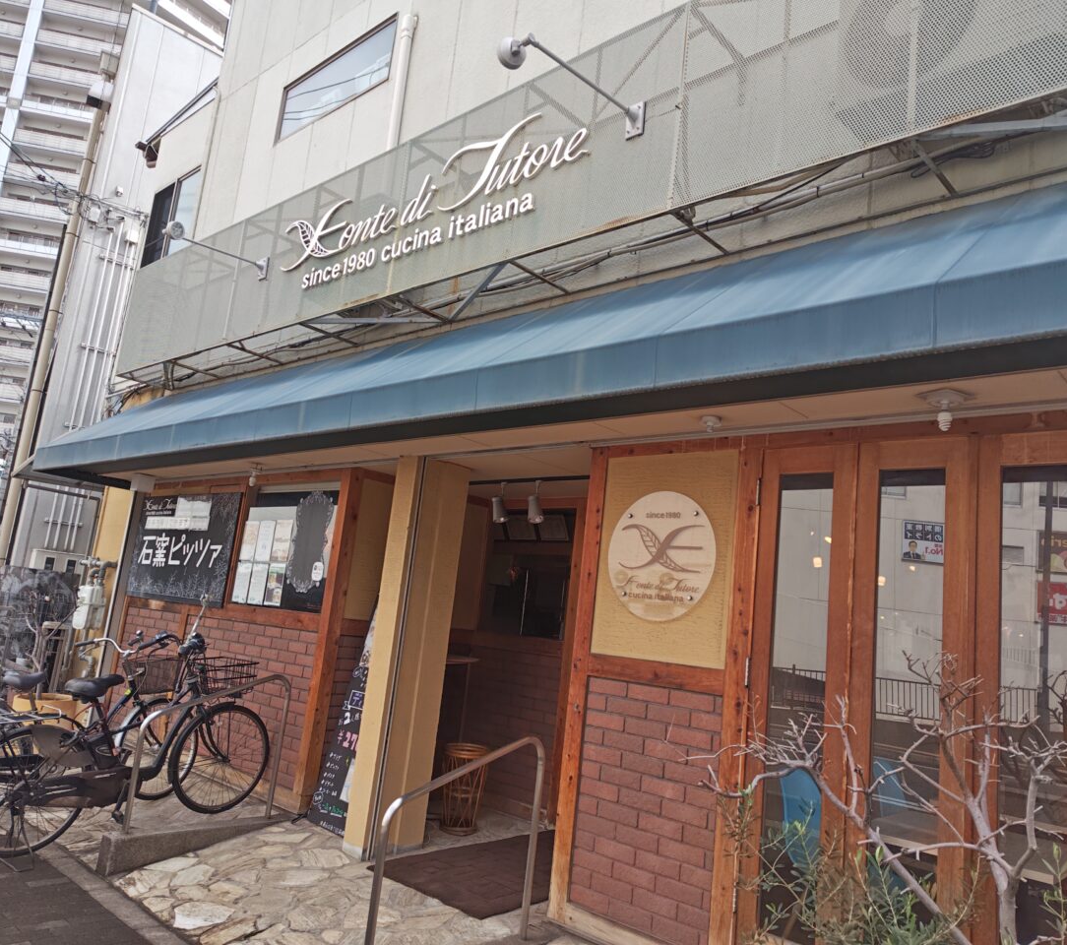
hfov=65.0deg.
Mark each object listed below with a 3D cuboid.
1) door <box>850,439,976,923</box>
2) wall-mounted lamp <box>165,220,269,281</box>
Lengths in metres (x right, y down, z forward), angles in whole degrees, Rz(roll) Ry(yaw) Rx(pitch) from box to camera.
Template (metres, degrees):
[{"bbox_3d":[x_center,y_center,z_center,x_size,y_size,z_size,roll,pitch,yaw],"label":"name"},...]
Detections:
[{"bbox_3d":[1.344,0.881,2.986,0.420,2.060,0.050,-3,-14,42],"label":"door"},{"bbox_3d":[-2.181,-1.546,5.758,0.150,0.190,0.730,-3,-14,42],"label":"wall-mounted lamp"}]

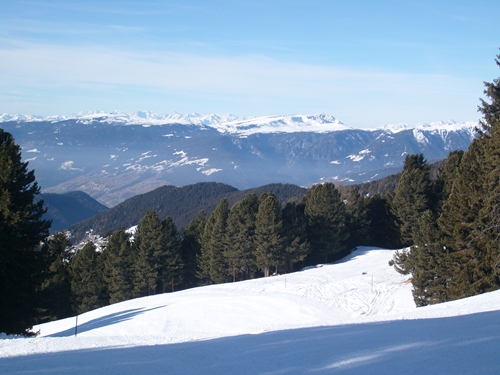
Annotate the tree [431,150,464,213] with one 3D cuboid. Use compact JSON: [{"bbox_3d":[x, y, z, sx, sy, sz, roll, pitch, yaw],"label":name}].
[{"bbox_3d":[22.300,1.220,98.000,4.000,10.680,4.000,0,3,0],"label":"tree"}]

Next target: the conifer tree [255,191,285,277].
[{"bbox_3d":[2.330,5.820,108.000,3.680,10.420,3.680,0,3,0],"label":"conifer tree"}]

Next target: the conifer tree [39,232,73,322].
[{"bbox_3d":[-18.790,8.830,86.000,3.710,8.880,3.710,0,3,0],"label":"conifer tree"}]

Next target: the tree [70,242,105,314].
[{"bbox_3d":[-15.310,8.810,83.000,3.200,7.280,3.040,0,4,0],"label":"tree"}]

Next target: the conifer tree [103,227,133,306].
[{"bbox_3d":[-13.380,8.220,89.000,3.030,8.180,2.880,0,4,0],"label":"conifer tree"}]

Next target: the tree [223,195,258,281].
[{"bbox_3d":[-1.050,6.270,109.000,4.210,10.840,4.000,0,4,0],"label":"tree"}]

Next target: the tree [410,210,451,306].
[{"bbox_3d":[11.680,4.740,57.000,2.590,6.510,2.460,0,4,0],"label":"tree"}]

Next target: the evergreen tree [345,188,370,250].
[{"bbox_3d":[14.880,4.500,122.000,4.020,9.000,4.020,0,3,0],"label":"evergreen tree"}]

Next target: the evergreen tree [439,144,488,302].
[{"bbox_3d":[14.780,2.400,61.000,3.460,11.340,3.290,0,4,0],"label":"evergreen tree"}]

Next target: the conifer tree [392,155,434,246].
[{"bbox_3d":[18.880,2.010,103.000,4.910,11.750,4.660,0,4,0],"label":"conifer tree"}]

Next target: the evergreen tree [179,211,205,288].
[{"bbox_3d":[-7.180,7.800,110.000,3.750,9.860,3.750,0,3,0],"label":"evergreen tree"}]

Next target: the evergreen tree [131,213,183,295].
[{"bbox_3d":[-10.290,7.530,98.000,5.560,9.970,5.280,0,4,0],"label":"evergreen tree"}]

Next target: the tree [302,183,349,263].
[{"bbox_3d":[9.770,4.590,114.000,5.690,10.480,5.690,0,3,0],"label":"tree"}]

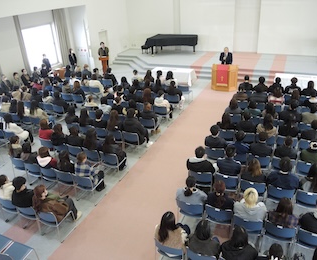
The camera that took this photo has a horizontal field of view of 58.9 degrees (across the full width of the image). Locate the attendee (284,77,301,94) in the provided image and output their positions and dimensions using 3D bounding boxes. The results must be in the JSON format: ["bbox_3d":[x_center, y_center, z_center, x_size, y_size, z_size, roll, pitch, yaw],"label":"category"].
[{"bbox_3d":[4.548,-1.217,9.553,0.500,1.290,0.740,8,30,24],"label":"attendee"}]

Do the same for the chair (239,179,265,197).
[{"bbox_3d":[1.953,1.246,5.752,0.510,0.770,0.550,8,30,24],"label":"chair"}]

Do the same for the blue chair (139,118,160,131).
[{"bbox_3d":[-0.235,-0.118,8.738,0.485,0.765,0.490,9,30,23],"label":"blue chair"}]

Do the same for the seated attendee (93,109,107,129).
[{"bbox_3d":[-1.527,-0.129,8.376,0.490,1.270,0.740,9,30,23],"label":"seated attendee"}]

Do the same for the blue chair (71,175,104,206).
[{"bbox_3d":[-1.599,1.279,6.631,0.515,0.775,0.525,9,29,23],"label":"blue chair"}]

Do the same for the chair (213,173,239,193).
[{"bbox_3d":[1.562,1.236,6.333,0.515,0.775,0.525,9,29,23],"label":"chair"}]

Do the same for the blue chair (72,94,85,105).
[{"bbox_3d":[-3.111,-1.130,11.621,0.520,0.780,0.520,8,29,24],"label":"blue chair"}]

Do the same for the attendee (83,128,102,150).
[{"bbox_3d":[-1.621,0.477,7.638,0.480,1.270,0.740,9,30,23],"label":"attendee"}]

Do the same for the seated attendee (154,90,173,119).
[{"bbox_3d":[0.221,-0.871,10.085,0.520,1.250,0.780,8,29,24],"label":"seated attendee"}]

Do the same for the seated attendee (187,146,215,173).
[{"bbox_3d":[1.044,0.875,6.493,0.550,1.310,0.750,8,29,22],"label":"seated attendee"}]

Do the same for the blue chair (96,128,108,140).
[{"bbox_3d":[-1.590,0.188,8.838,0.515,0.775,0.525,9,29,23],"label":"blue chair"}]

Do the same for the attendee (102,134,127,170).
[{"bbox_3d":[-1.065,0.543,7.178,0.500,1.200,0.700,8,30,24],"label":"attendee"}]

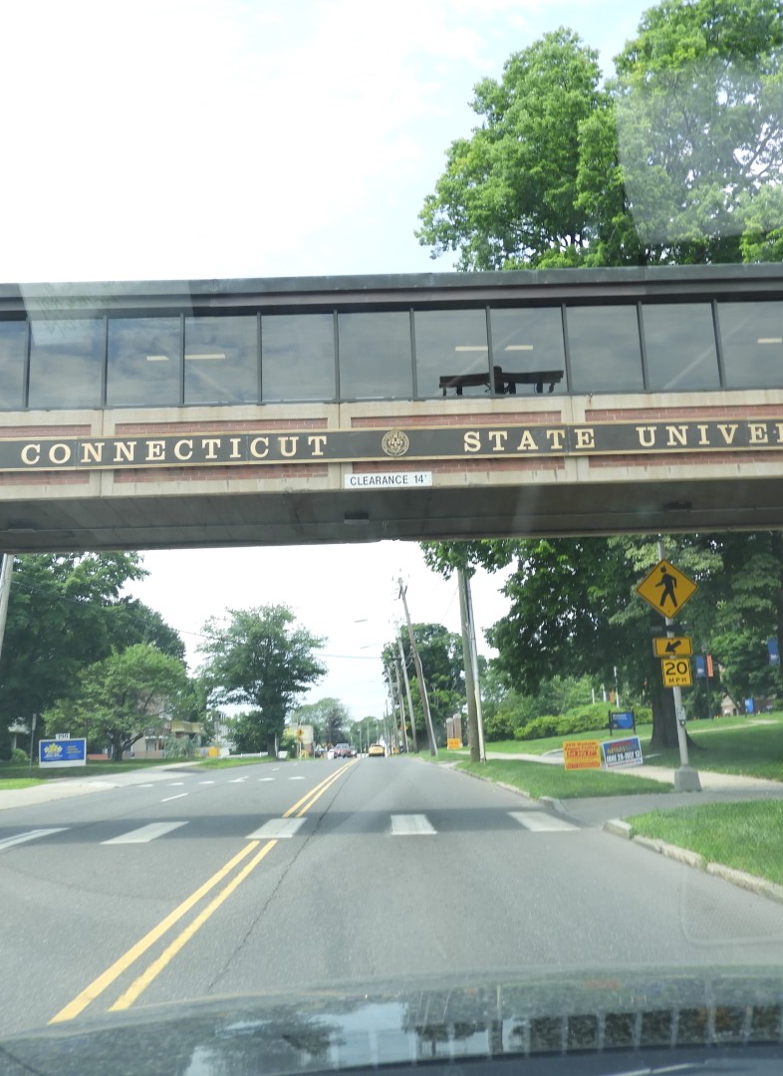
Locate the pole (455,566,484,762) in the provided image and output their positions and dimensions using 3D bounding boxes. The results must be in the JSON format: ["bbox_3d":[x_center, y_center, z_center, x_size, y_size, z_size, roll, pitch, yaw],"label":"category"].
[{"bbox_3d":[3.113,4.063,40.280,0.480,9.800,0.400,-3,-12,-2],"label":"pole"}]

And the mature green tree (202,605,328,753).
[{"bbox_3d":[-10.113,11.298,79.223,9.700,12.200,9.200,-2,-12,-2],"label":"mature green tree"}]

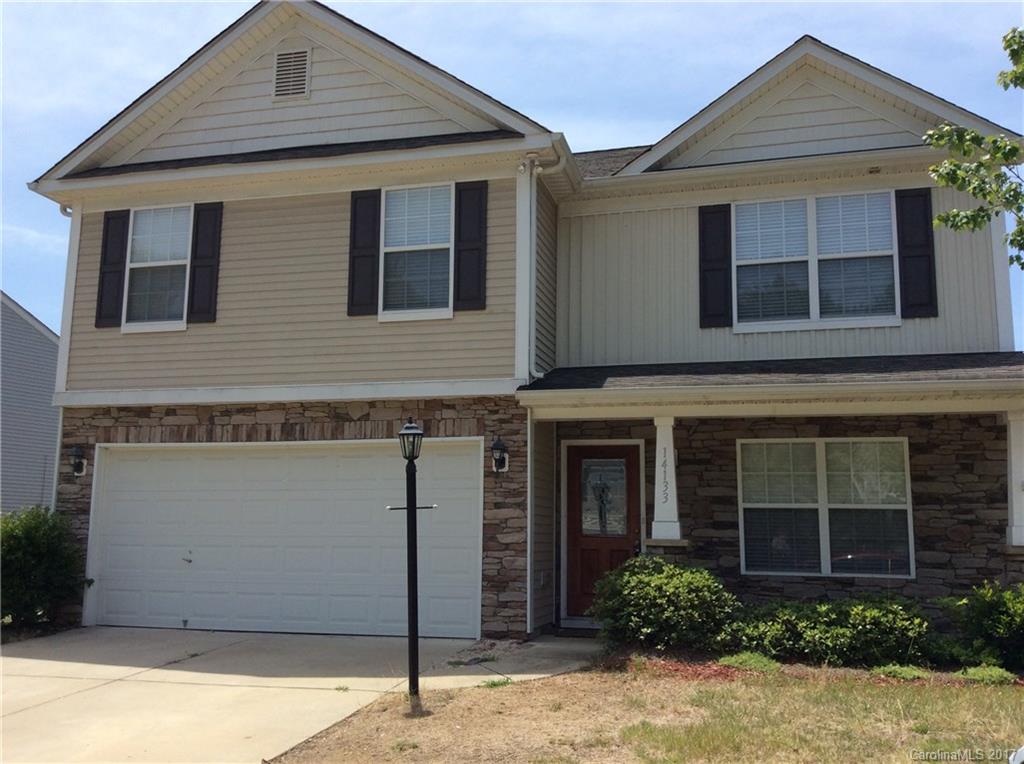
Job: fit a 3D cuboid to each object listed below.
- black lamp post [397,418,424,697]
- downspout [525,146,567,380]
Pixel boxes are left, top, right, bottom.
[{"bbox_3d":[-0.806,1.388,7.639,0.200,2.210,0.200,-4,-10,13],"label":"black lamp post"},{"bbox_3d":[0.415,-1.326,10.642,0.380,2.620,0.090,-2,-9,13],"label":"downspout"}]

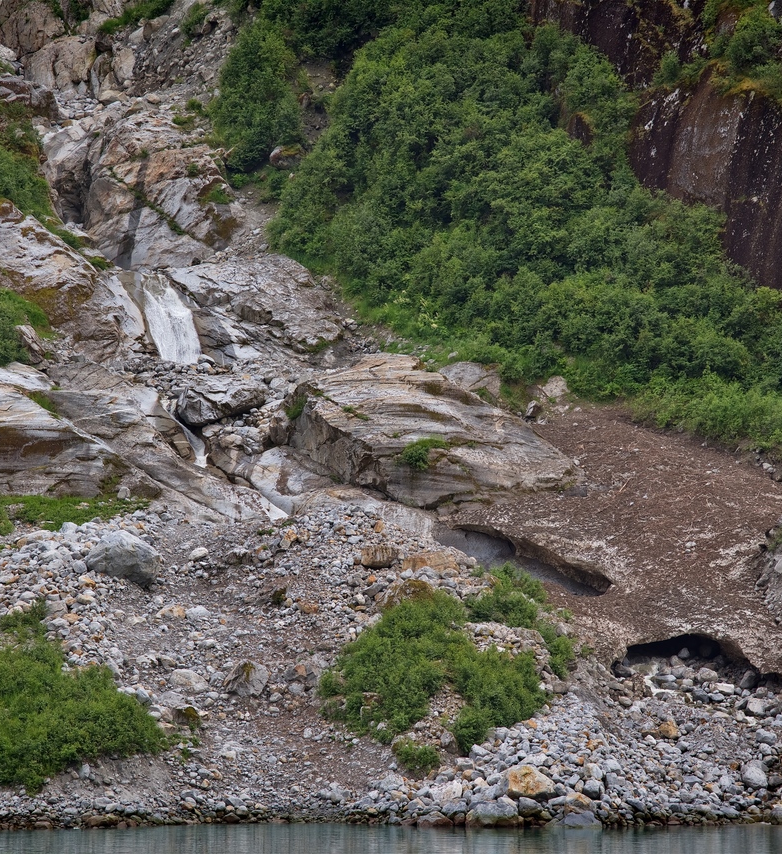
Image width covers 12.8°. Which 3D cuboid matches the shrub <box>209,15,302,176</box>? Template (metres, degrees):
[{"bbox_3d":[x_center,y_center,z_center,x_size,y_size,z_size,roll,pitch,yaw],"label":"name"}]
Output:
[{"bbox_3d":[-5.800,-14.300,150.000,4.000,6.200,4.000,0,-4,0],"label":"shrub"}]

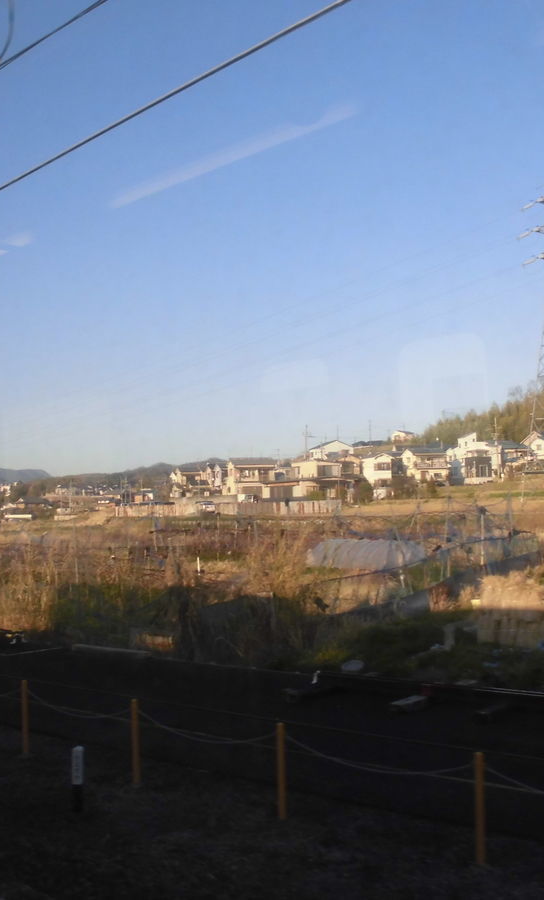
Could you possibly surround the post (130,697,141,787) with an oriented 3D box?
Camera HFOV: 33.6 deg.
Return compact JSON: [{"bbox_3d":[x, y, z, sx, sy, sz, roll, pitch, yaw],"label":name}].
[{"bbox_3d":[-1.499,3.214,9.900,0.080,0.944,0.080,1,-4,-30],"label":"post"}]

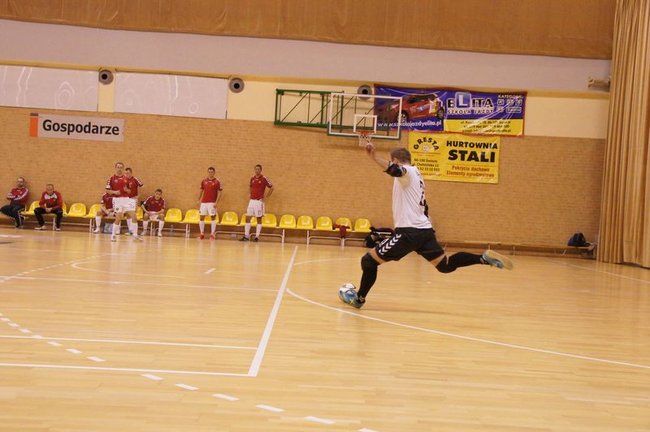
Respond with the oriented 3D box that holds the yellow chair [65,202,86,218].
[{"bbox_3d":[-6.072,-0.139,19.835,0.430,0.360,0.430,3,1,-1],"label":"yellow chair"}]

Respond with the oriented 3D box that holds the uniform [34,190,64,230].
[{"bbox_3d":[-6.856,-0.132,20.200,0.650,1.000,0.720,3,1,-7],"label":"uniform"}]

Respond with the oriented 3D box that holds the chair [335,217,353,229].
[{"bbox_3d":[0.459,0.214,19.936,0.430,0.360,0.430,3,1,-1],"label":"chair"}]

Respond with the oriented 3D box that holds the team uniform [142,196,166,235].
[{"bbox_3d":[-4.236,-0.012,20.200,0.550,1.030,0.680,3,1,-6],"label":"team uniform"}]

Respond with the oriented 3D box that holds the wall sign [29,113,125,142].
[{"bbox_3d":[-6.335,-2.250,20.750,2.380,0.610,0.050,3,1,-1],"label":"wall sign"}]

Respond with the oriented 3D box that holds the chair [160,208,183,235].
[{"bbox_3d":[-3.722,0.140,19.874,0.440,0.600,0.450,3,1,-1],"label":"chair"}]

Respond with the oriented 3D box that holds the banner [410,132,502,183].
[{"bbox_3d":[3.218,-1.440,20.295,2.300,1.160,0.050,3,1,-1],"label":"banner"}]

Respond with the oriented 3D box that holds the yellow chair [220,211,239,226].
[{"bbox_3d":[-2.333,0.076,19.893,0.430,0.360,0.430,3,1,-1],"label":"yellow chair"}]

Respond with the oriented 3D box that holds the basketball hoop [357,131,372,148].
[{"bbox_3d":[0.983,-1.890,20.050,0.460,0.450,0.500,3,1,-1],"label":"basketball hoop"}]

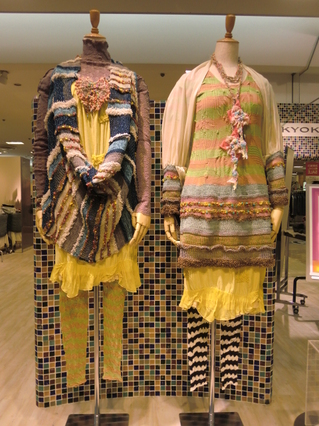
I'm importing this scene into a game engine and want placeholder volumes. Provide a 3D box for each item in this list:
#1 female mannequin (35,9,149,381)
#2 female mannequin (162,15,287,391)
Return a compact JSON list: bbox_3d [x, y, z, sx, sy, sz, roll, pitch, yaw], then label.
[{"bbox_3d":[-0.291,-0.032,1.370,0.500,1.580,0.320,0,3,-3],"label":"female mannequin"},{"bbox_3d":[0.279,-0.032,1.370,0.535,1.600,0.320,0,3,-2],"label":"female mannequin"}]

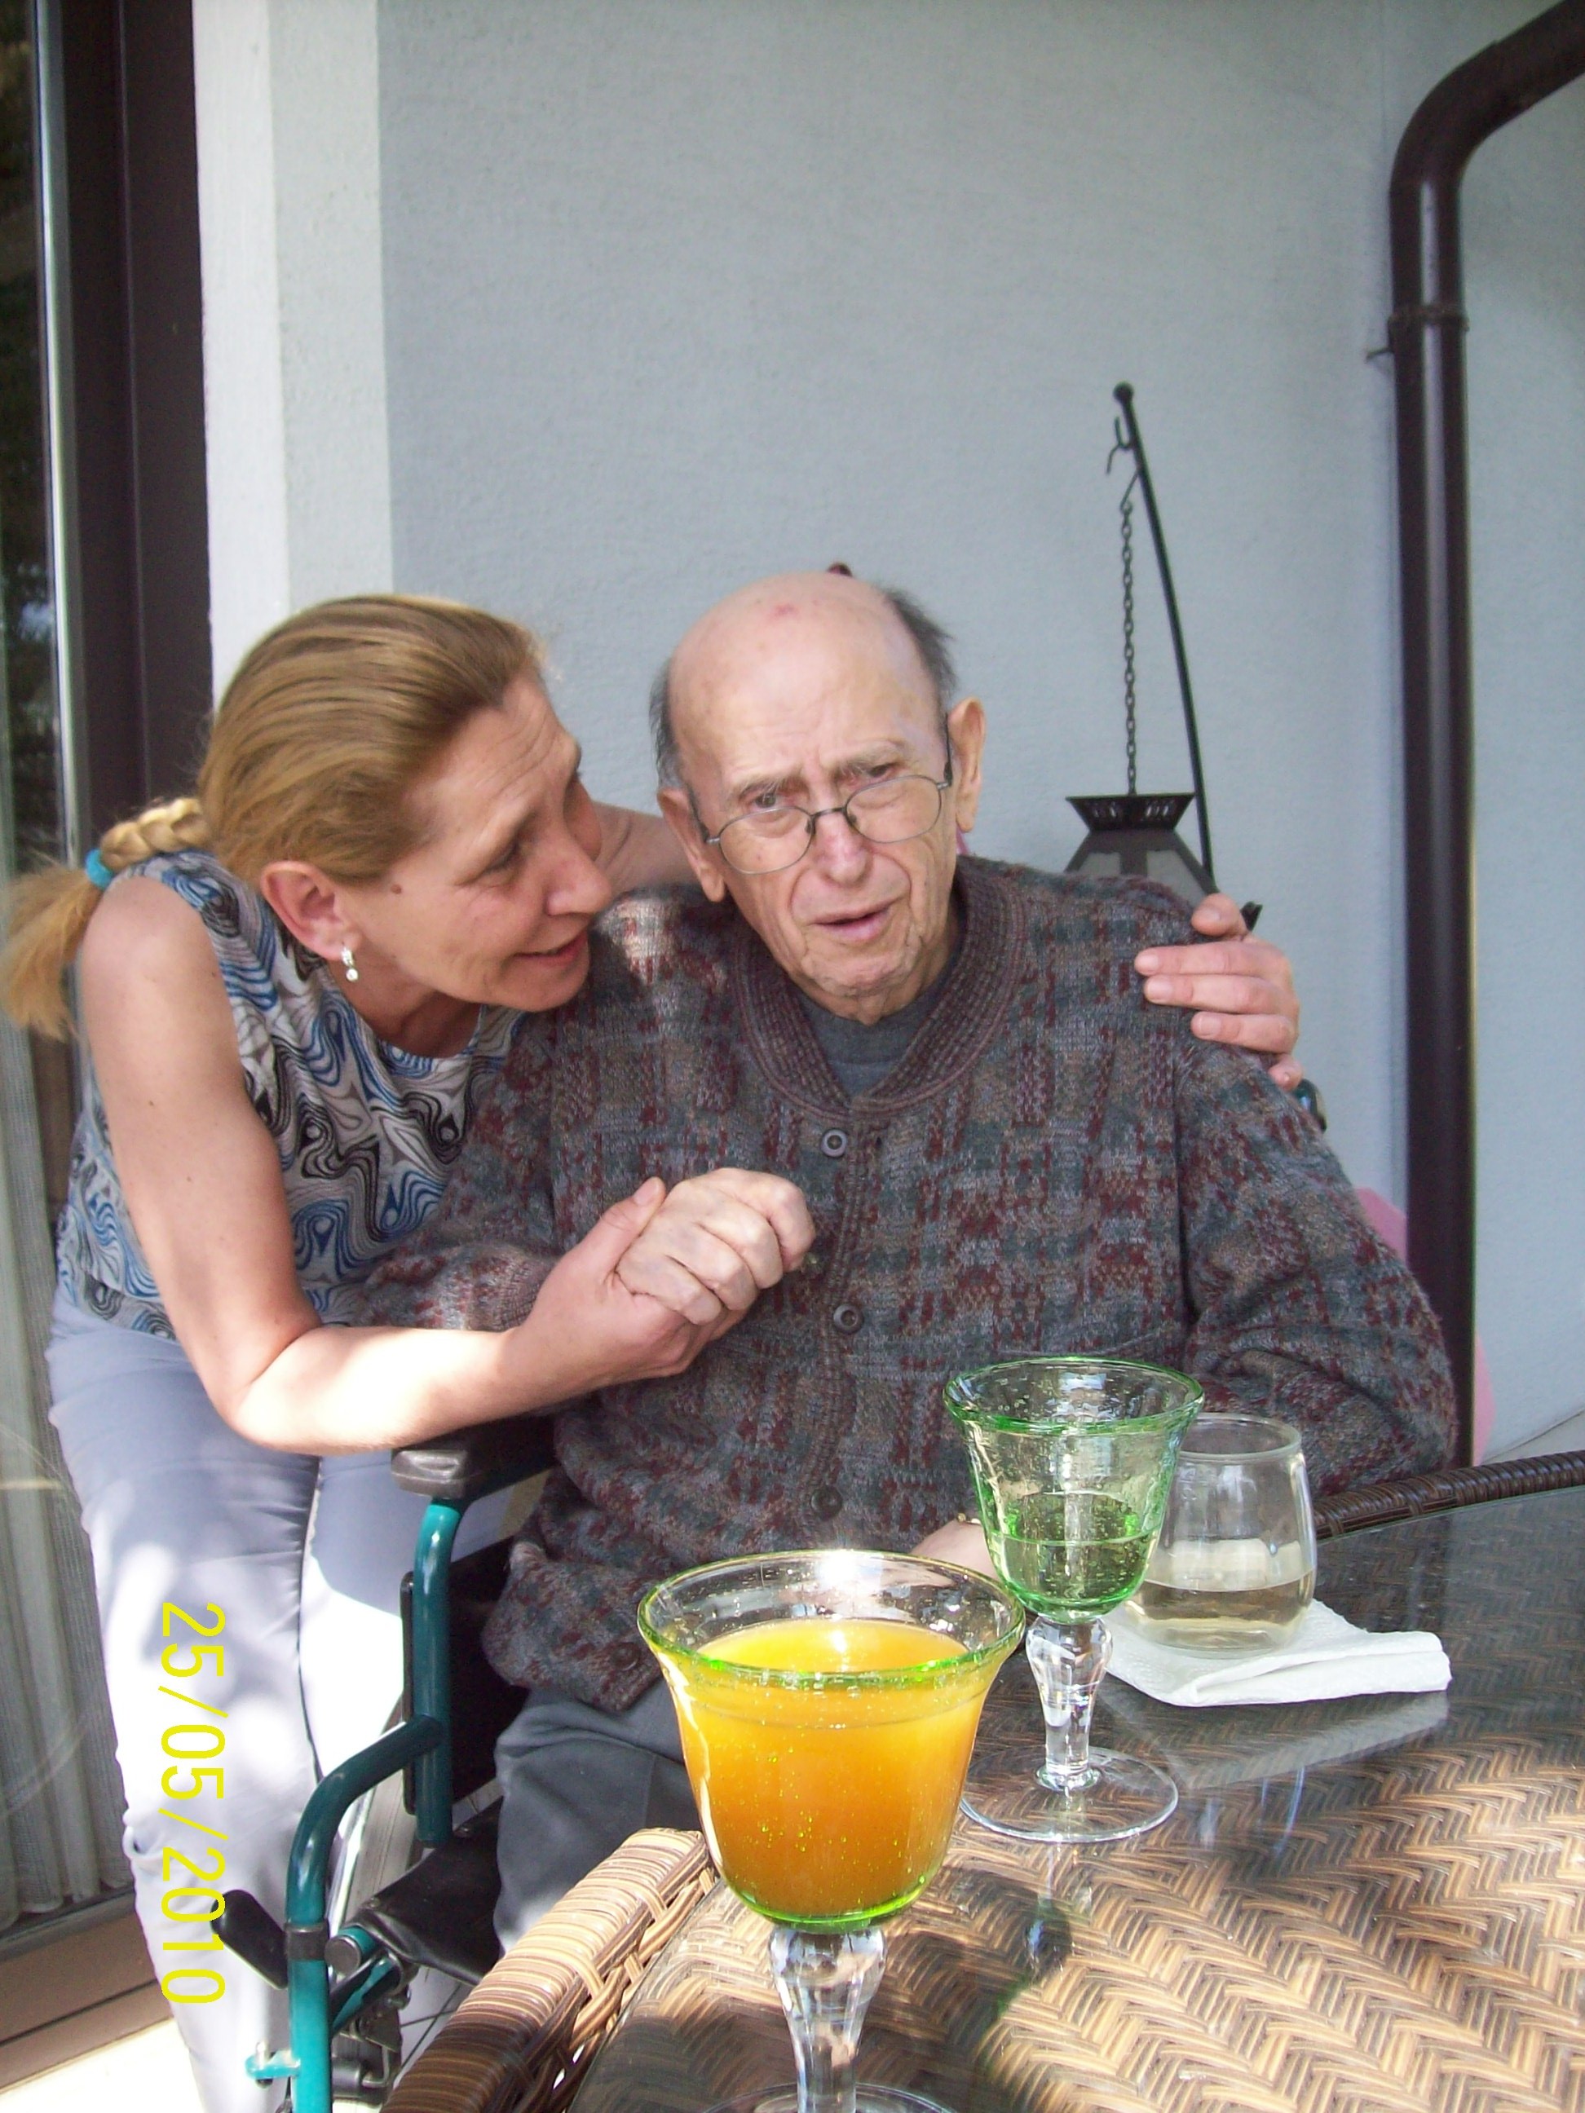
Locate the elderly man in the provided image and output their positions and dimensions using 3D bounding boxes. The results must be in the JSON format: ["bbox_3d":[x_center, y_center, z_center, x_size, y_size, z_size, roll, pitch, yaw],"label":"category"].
[{"bbox_3d":[0.072,0.296,1.191,0.620,1.140,0.700,0,7,12],"label":"elderly man"}]

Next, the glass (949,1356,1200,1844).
[{"bbox_3d":[0.106,0.207,0.843,0.097,0.158,0.097,-1,7,0],"label":"glass"}]

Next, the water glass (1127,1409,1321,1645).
[{"bbox_3d":[0.196,0.216,0.999,0.086,0.089,0.086,-1,7,0],"label":"water glass"}]

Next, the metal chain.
[{"bbox_3d":[0.376,-0.472,2.450,0.020,0.359,0.015,-1,7,0],"label":"metal chain"}]

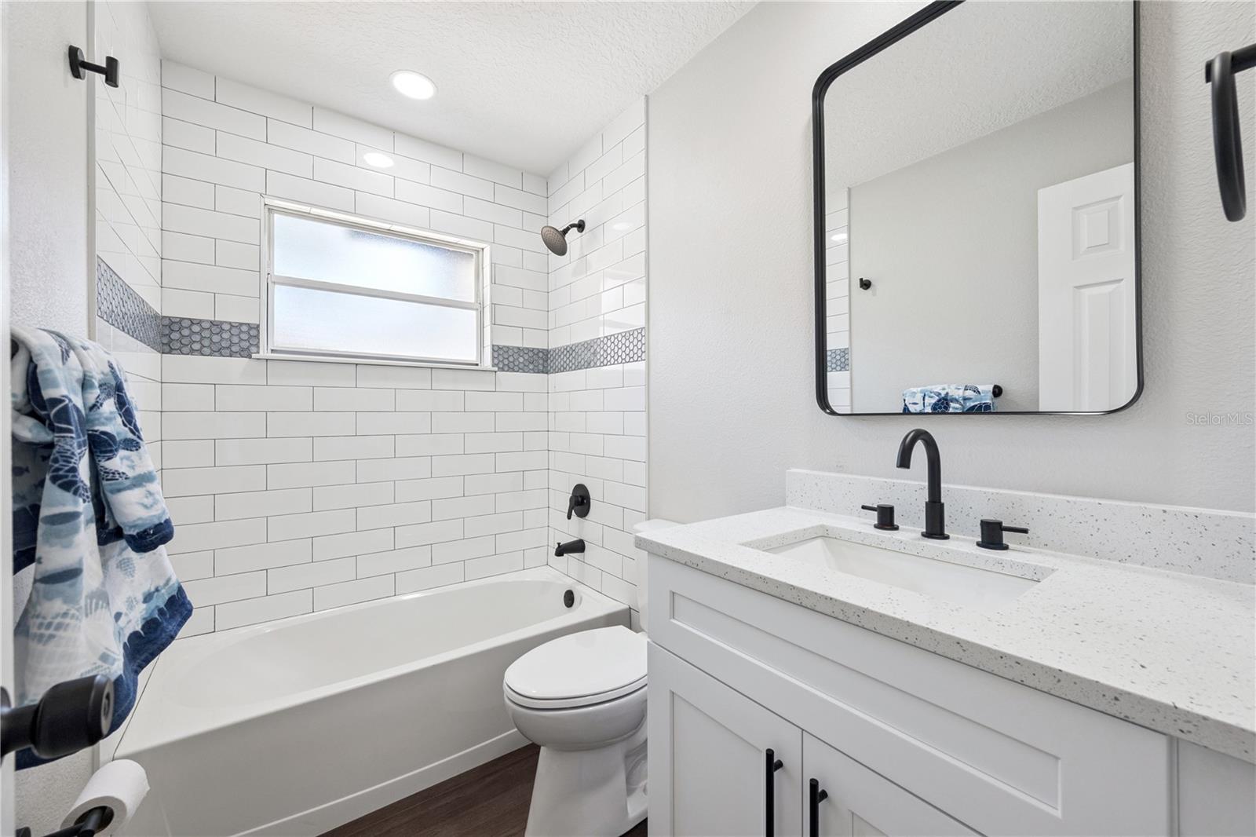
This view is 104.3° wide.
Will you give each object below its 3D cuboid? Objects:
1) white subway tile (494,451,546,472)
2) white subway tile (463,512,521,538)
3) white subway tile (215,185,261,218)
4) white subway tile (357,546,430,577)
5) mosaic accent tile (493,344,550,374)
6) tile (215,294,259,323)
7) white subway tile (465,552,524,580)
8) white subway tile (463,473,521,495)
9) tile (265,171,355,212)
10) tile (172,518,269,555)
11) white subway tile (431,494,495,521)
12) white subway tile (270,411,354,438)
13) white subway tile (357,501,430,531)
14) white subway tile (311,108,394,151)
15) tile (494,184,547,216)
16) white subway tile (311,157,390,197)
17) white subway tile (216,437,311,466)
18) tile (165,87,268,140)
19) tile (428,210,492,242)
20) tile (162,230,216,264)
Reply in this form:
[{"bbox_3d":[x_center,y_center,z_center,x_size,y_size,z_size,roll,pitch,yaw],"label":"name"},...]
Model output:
[{"bbox_3d":[-0.544,0.223,2.524,0.300,0.100,0.010,0,0,-37],"label":"white subway tile"},{"bbox_3d":[-0.659,0.528,2.426,0.302,0.099,0.010,0,0,-36],"label":"white subway tile"},{"bbox_3d":[-1.477,-0.819,1.851,0.135,0.100,0.010,0,0,-36],"label":"white subway tile"},{"bbox_3d":[-1.034,0.635,2.174,0.304,0.100,0.010,0,0,-36],"label":"white subway tile"},{"bbox_3d":[-0.551,-0.300,2.512,0.298,0.130,0.010,0,0,-36],"label":"mosaic accent tile"},{"bbox_3d":[-1.474,-0.412,1.848,0.130,0.099,0.009,0,0,-36],"label":"tile"},{"bbox_3d":[-0.662,0.729,2.434,0.303,0.096,0.010,0,0,-36],"label":"white subway tile"},{"bbox_3d":[-0.664,0.328,2.444,0.304,0.100,0.010,0,0,-36],"label":"white subway tile"},{"bbox_3d":[-1.286,-0.921,1.991,0.303,0.100,0.010,0,0,-36],"label":"tile"},{"bbox_3d":[-1.520,0.429,1.806,0.294,0.099,0.009,0,0,-36],"label":"tile"},{"bbox_3d":[-0.787,0.427,2.345,0.303,0.100,0.010,0,0,-36],"label":"white subway tile"},{"bbox_3d":[-1.279,0.024,1.988,0.303,0.099,0.009,0,0,-36],"label":"white subway tile"},{"bbox_3d":[-1.032,0.428,2.163,0.303,0.100,0.010,0,0,-37],"label":"white subway tile"},{"bbox_3d":[-1.165,-1.223,2.082,0.303,0.094,0.010,0,0,-36],"label":"white subway tile"},{"bbox_3d":[-0.551,-1.121,2.519,0.288,0.099,0.010,0,0,-36],"label":"tile"},{"bbox_3d":[-1.163,-1.022,2.080,0.301,0.099,0.009,0,0,-36],"label":"white subway tile"},{"bbox_3d":[-1.409,0.126,1.907,0.304,0.100,0.010,0,0,-36],"label":"white subway tile"},{"bbox_3d":[-1.537,-1.127,1.826,0.296,0.100,0.010,0,0,-36],"label":"tile"},{"bbox_3d":[-0.794,-0.922,2.350,0.303,0.100,0.010,0,0,-36],"label":"tile"},{"bbox_3d":[-1.588,-0.615,1.766,0.142,0.099,0.009,0,0,-36],"label":"tile"}]

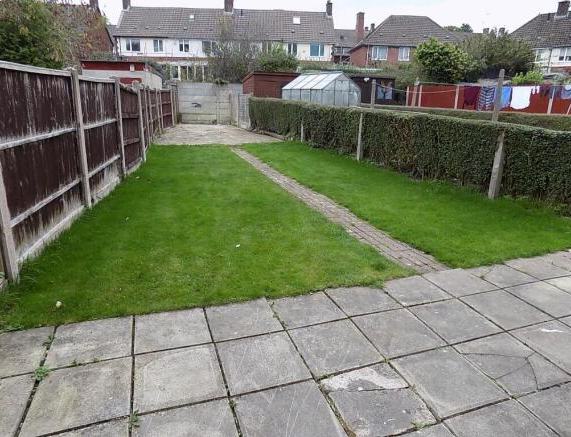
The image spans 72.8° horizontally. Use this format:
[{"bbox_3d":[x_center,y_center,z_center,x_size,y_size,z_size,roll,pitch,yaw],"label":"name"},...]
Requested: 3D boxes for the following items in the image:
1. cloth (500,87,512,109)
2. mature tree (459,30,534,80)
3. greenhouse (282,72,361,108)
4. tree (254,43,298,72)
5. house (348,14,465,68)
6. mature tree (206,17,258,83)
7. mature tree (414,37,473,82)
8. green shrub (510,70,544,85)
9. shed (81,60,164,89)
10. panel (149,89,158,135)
[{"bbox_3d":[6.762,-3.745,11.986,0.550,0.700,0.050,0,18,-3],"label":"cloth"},{"bbox_3d":[11.815,-8.267,22.481,4.700,4.710,4.700,1,17,0],"label":"mature tree"},{"bbox_3d":[1.399,-4.820,15.634,1.950,2.050,2.600,-10,21,-33],"label":"greenhouse"},{"bbox_3d":[-0.614,-9.409,25.348,3.100,3.870,3.100,1,17,0],"label":"tree"},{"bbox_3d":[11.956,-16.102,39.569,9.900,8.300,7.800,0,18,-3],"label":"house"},{"bbox_3d":[-3.259,-9.722,24.219,3.400,5.240,3.400,1,17,0],"label":"mature tree"},{"bbox_3d":[7.586,-6.895,19.271,3.000,3.860,3.000,1,17,0],"label":"mature tree"},{"bbox_3d":[9.591,-4.844,15.710,1.400,2.170,1.400,1,17,0],"label":"green shrub"},{"bbox_3d":[-7.165,-5.620,17.489,2.450,2.400,4.600,-2,18,-10],"label":"shed"},{"bbox_3d":[-4.449,-3.600,13.154,0.060,1.550,1.830,-2,18,-11],"label":"panel"}]

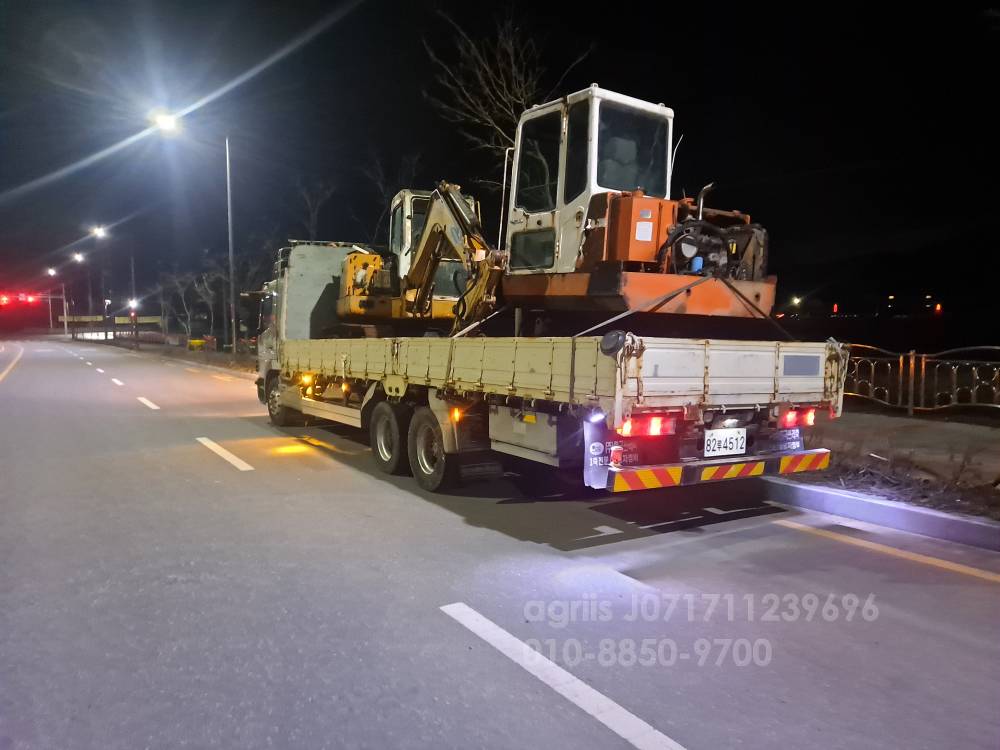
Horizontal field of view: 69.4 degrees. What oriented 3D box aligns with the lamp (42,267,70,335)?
[{"bbox_3d":[-68.391,-11.166,112.000,2.300,10.200,0.400,0,3,-32],"label":"lamp"}]

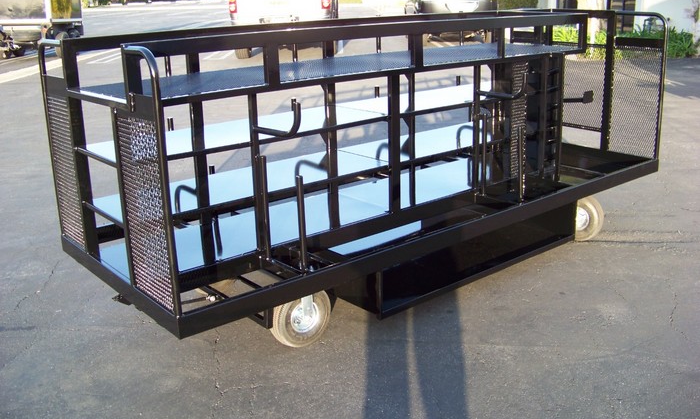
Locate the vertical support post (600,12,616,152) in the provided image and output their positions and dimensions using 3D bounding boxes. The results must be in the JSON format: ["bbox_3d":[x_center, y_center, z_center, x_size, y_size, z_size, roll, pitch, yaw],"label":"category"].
[{"bbox_3d":[1.694,-0.826,4.775,0.048,0.910,0.048,-15,22,-38],"label":"vertical support post"}]

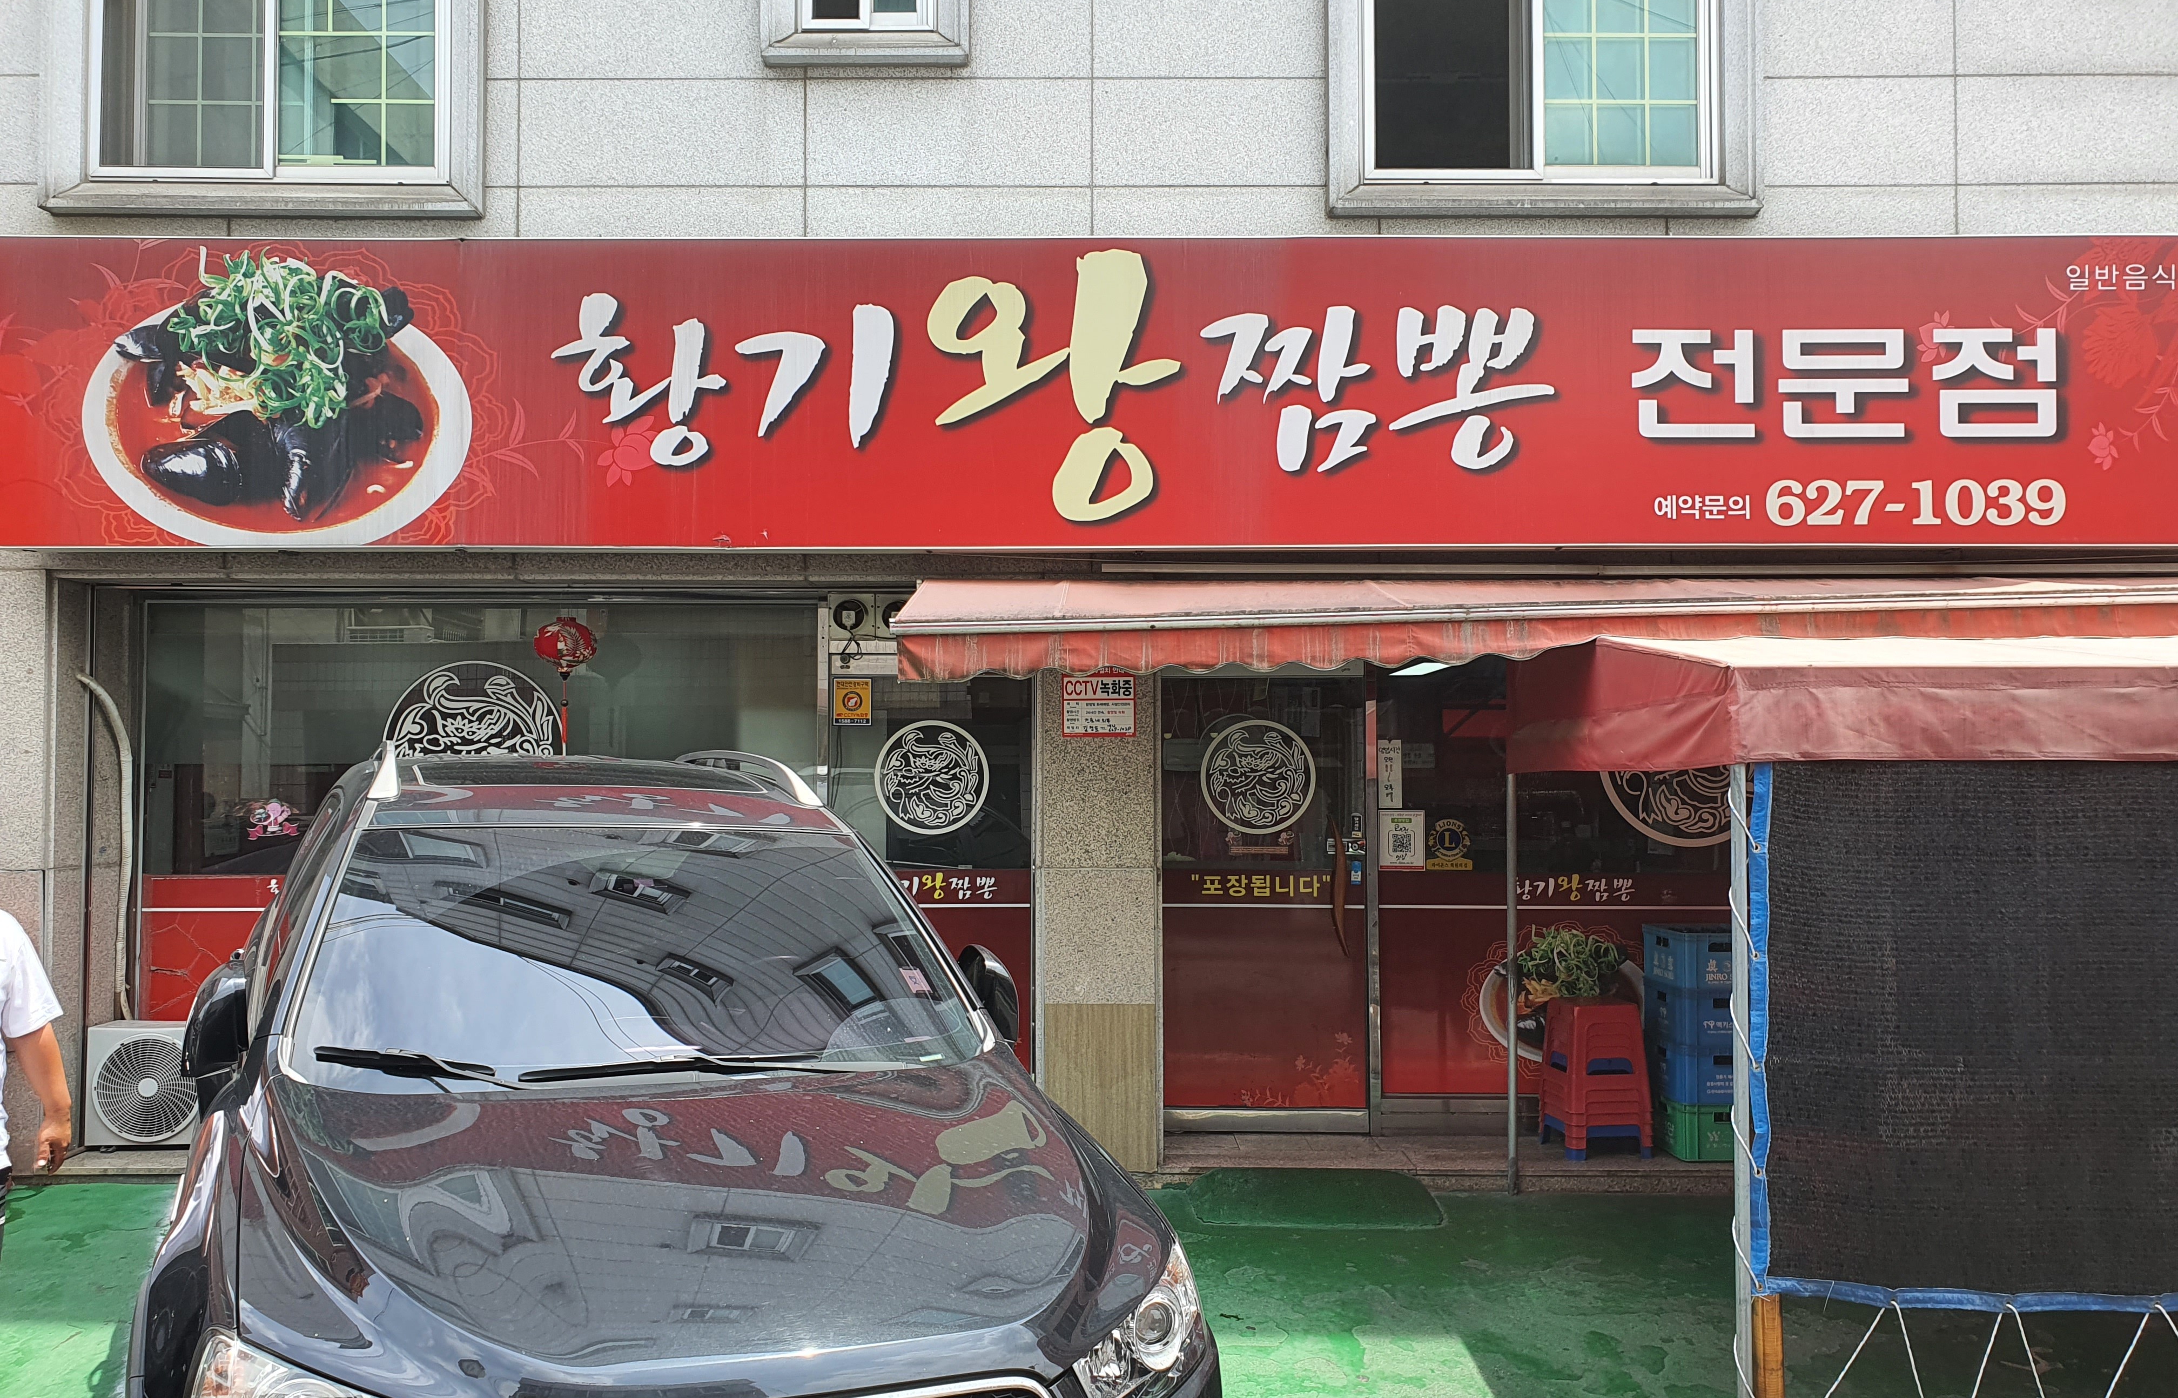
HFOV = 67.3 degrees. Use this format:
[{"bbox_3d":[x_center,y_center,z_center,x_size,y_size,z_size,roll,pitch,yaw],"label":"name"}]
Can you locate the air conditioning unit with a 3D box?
[{"bbox_3d":[-4.038,1.730,7.359,0.760,0.545,0.280,0,-1,0],"label":"air conditioning unit"}]

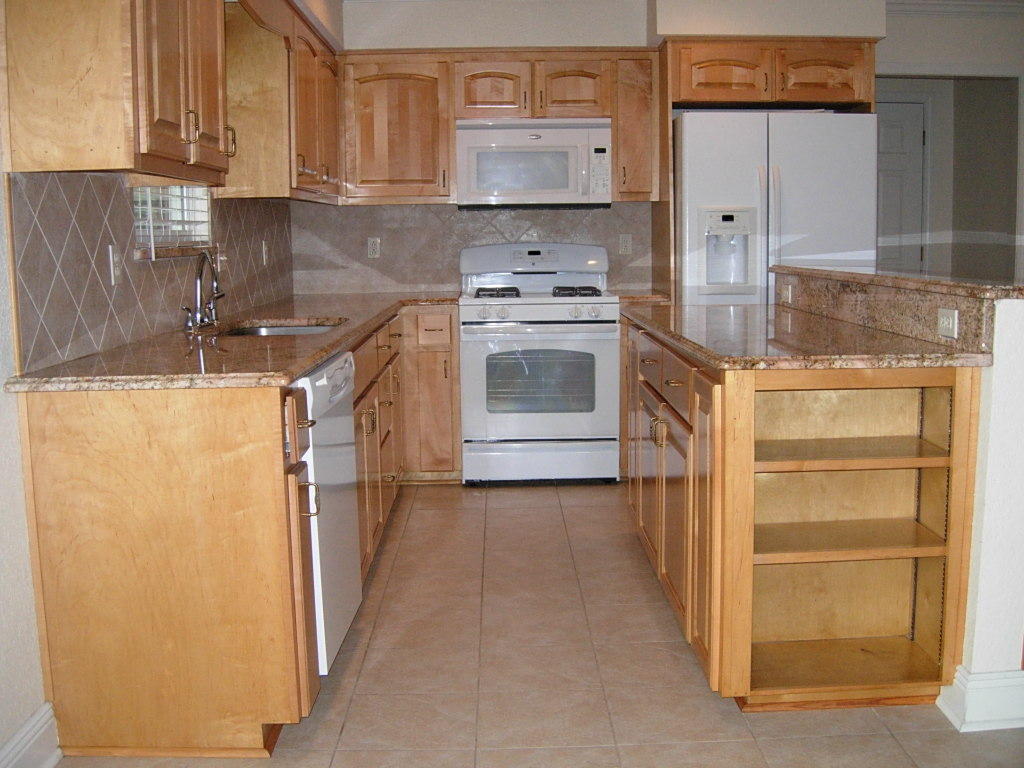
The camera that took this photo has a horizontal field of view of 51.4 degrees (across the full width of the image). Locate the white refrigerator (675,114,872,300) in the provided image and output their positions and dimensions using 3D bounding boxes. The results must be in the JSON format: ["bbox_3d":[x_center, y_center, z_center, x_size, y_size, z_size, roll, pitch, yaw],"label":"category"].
[{"bbox_3d":[1.256,-0.433,5.359,0.911,1.753,0.750,-1,8,-1],"label":"white refrigerator"}]

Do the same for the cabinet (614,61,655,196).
[{"bbox_3d":[0.601,-1.295,5.414,0.207,0.720,0.340,-1,8,-1],"label":"cabinet"}]

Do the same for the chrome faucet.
[{"bbox_3d":[-1.034,-0.324,3.575,0.145,0.262,0.250,-3,8,-13],"label":"chrome faucet"}]

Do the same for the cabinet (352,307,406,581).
[{"bbox_3d":[-0.818,0.198,4.226,0.613,0.880,1.786,-1,8,-1],"label":"cabinet"}]

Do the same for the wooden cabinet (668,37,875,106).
[{"bbox_3d":[1.207,-1.500,5.233,0.965,0.305,0.580,-1,8,-1],"label":"wooden cabinet"}]

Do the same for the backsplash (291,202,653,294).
[{"bbox_3d":[-0.211,-0.725,5.641,1.915,0.465,0.030,-1,8,-1],"label":"backsplash"}]

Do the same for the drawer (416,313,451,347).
[{"bbox_3d":[-0.375,-0.287,5.295,0.155,0.150,0.420,-1,8,-1],"label":"drawer"}]

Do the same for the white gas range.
[{"bbox_3d":[0.131,-0.123,5.401,0.760,1.185,0.670,-1,8,-1],"label":"white gas range"}]

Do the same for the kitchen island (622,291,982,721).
[{"bbox_3d":[0.796,0.276,3.473,0.630,0.880,1.812,-1,8,-1],"label":"kitchen island"}]

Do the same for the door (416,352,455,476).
[{"bbox_3d":[-0.366,0.132,5.114,0.153,0.582,0.022,-1,8,-1],"label":"door"}]

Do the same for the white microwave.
[{"bbox_3d":[0.109,-1.112,5.386,0.760,0.425,0.410,-1,8,-1],"label":"white microwave"}]

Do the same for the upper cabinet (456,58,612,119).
[{"bbox_3d":[0.104,-1.477,5.361,0.764,0.311,0.322,-1,8,-1],"label":"upper cabinet"}]

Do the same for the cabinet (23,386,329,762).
[{"bbox_3d":[-0.802,0.427,2.569,0.623,0.880,0.271,-1,8,-1],"label":"cabinet"}]

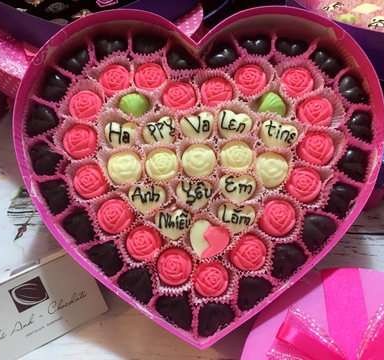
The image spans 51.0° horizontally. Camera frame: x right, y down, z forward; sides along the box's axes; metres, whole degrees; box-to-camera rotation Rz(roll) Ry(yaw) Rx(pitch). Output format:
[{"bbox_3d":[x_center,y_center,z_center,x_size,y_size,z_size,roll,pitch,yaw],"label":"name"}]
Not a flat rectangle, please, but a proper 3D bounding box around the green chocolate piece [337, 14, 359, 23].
[{"bbox_3d":[0.163,-0.167,0.420,0.025,0.017,0.025,0,43,0],"label":"green chocolate piece"}]

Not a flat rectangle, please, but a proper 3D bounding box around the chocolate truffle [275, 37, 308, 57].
[{"bbox_3d":[0.084,-0.110,0.342,0.028,0.015,0.026,6,78,4],"label":"chocolate truffle"}]

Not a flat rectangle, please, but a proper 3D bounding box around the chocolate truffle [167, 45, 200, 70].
[{"bbox_3d":[-0.007,-0.107,0.354,0.028,0.015,0.025,17,78,7],"label":"chocolate truffle"}]

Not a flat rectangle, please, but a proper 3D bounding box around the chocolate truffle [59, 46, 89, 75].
[{"bbox_3d":[-0.106,-0.106,0.358,0.025,0.015,0.028,43,82,11],"label":"chocolate truffle"}]

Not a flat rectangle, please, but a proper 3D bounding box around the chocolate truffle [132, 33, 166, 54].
[{"bbox_3d":[-0.038,-0.120,0.358,0.028,0.015,0.025,0,77,3],"label":"chocolate truffle"}]

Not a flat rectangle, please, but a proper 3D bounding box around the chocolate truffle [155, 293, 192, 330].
[{"bbox_3d":[-0.013,0.098,0.301,0.028,0.015,0.026,37,82,10],"label":"chocolate truffle"}]

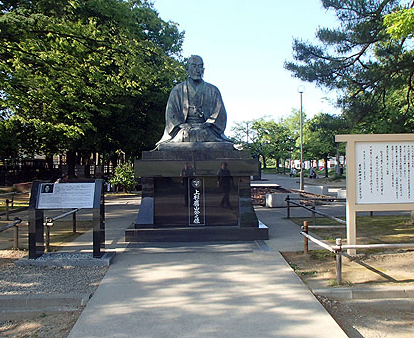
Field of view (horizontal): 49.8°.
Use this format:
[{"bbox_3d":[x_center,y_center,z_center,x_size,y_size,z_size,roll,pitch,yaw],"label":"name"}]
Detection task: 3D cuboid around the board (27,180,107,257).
[{"bbox_3d":[-2.000,0.715,6.430,0.990,1.090,0.430,0,0,-4],"label":"board"}]

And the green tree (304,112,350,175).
[{"bbox_3d":[12.300,-2.500,46.000,5.200,6.600,5.200,0,0,0],"label":"green tree"}]

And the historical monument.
[{"bbox_3d":[-0.235,-0.540,9.450,2.640,3.740,2.500,0,0,-3],"label":"historical monument"}]

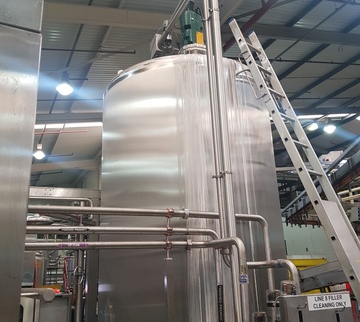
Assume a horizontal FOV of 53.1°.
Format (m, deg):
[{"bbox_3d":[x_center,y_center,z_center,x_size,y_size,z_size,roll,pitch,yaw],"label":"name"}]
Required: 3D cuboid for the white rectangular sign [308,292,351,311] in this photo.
[{"bbox_3d":[1.041,0.980,2.501,0.346,0.088,0.010,3,-17,-16],"label":"white rectangular sign"}]

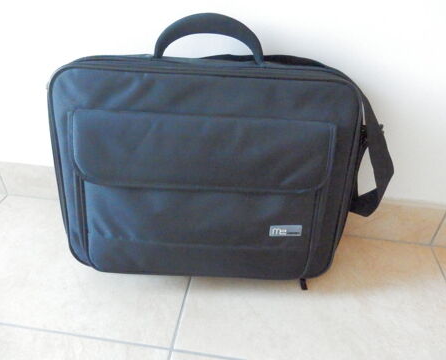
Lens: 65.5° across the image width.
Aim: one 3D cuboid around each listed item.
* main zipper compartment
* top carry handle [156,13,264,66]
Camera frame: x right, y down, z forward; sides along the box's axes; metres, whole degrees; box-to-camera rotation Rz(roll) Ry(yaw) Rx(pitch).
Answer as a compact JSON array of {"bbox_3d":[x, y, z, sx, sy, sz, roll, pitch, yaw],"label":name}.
[{"bbox_3d":[-0.026,-0.012,0.520,0.415,0.315,0.107,3,22,-1],"label":"main zipper compartment"},{"bbox_3d":[-0.018,-0.185,0.457,0.148,0.065,0.028,3,22,-1],"label":"top carry handle"}]

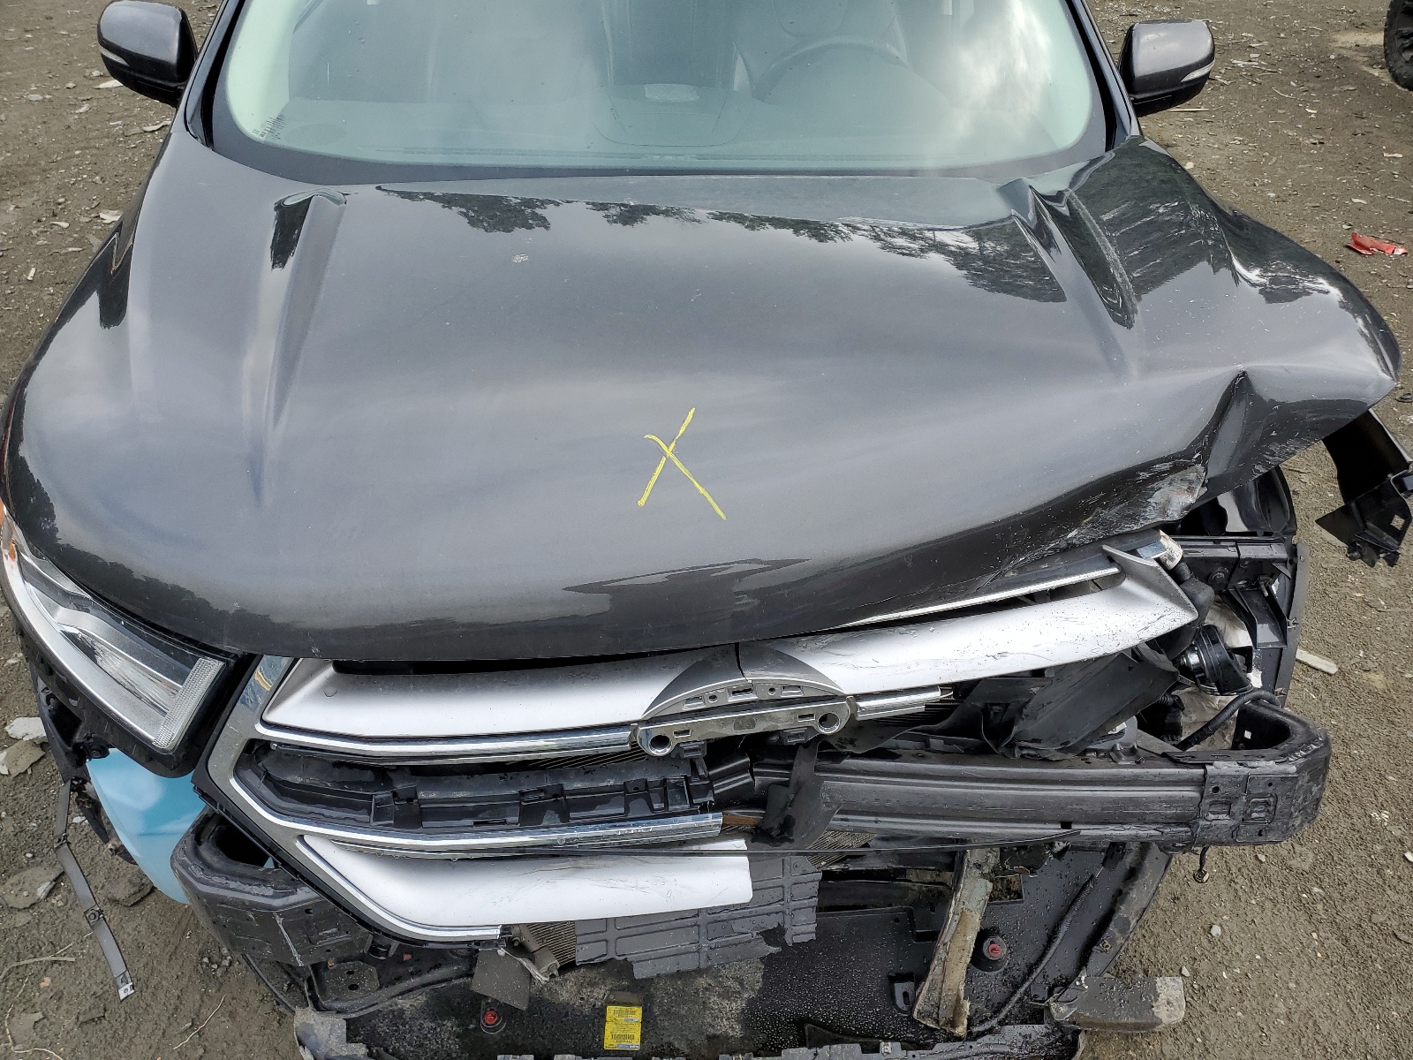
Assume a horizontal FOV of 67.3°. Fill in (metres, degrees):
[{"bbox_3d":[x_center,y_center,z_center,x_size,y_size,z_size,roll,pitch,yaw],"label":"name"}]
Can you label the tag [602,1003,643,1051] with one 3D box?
[{"bbox_3d":[-0.113,0.678,1.444,0.049,0.002,0.061,0,35,-2],"label":"tag"}]

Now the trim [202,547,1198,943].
[{"bbox_3d":[0.020,0.256,1.181,1.120,0.420,0.240,-3,35,-7],"label":"trim"}]

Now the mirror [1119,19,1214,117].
[{"bbox_3d":[0.907,-0.927,2.145,0.225,0.180,0.145,-1,35,-4],"label":"mirror"}]

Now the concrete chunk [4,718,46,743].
[{"bbox_3d":[-1.344,0.403,2.115,0.110,0.030,0.068,-1,35,-4],"label":"concrete chunk"}]

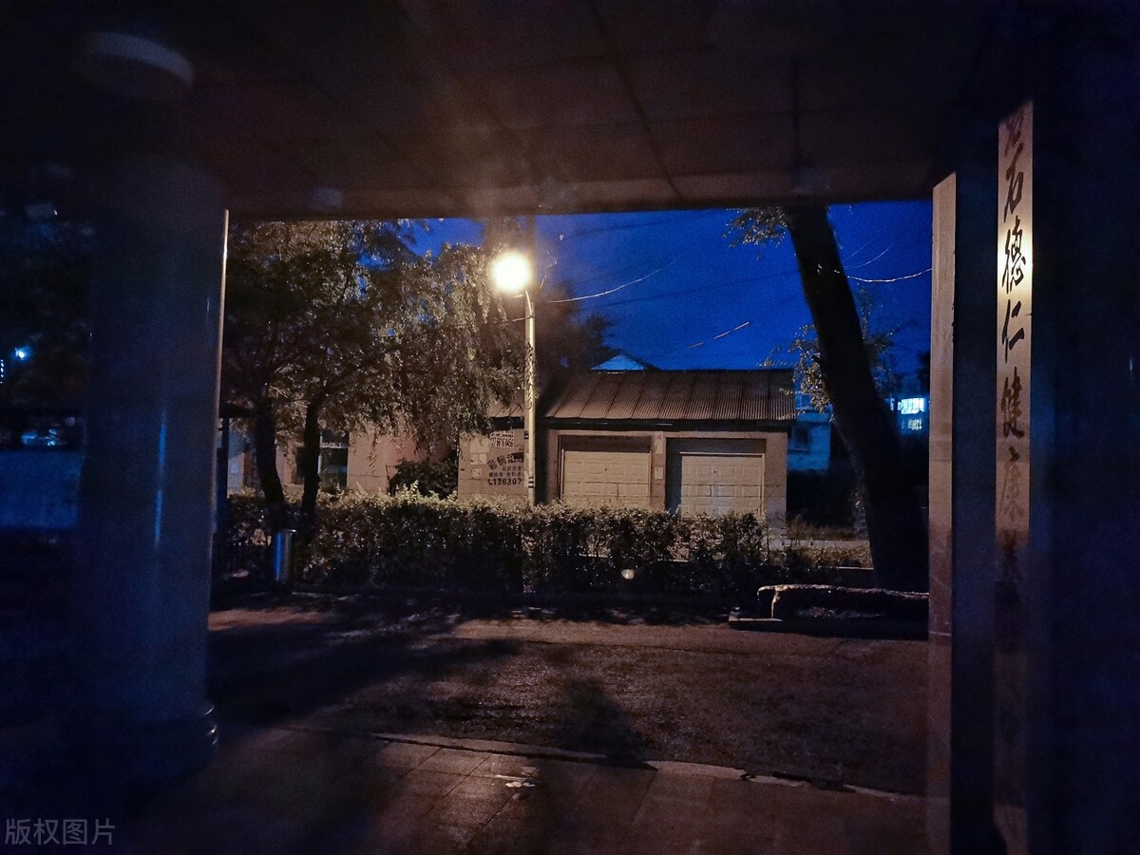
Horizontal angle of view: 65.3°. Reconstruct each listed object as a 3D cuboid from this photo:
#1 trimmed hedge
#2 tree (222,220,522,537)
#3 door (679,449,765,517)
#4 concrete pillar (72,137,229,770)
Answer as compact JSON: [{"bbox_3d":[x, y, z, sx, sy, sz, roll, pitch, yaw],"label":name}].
[{"bbox_3d":[-0.620,1.598,11.700,8.500,1.100,1.000,1,-3,9],"label":"trimmed hedge"},{"bbox_3d":[-2.950,-0.757,12.300,4.500,5.700,4.100,2,-2,0],"label":"tree"},{"bbox_3d":[4.108,1.788,24.406,2.380,2.130,0.100,1,-3,16],"label":"door"},{"bbox_3d":[-2.166,0.222,4.628,0.710,3.030,0.710,1,-3,15],"label":"concrete pillar"}]

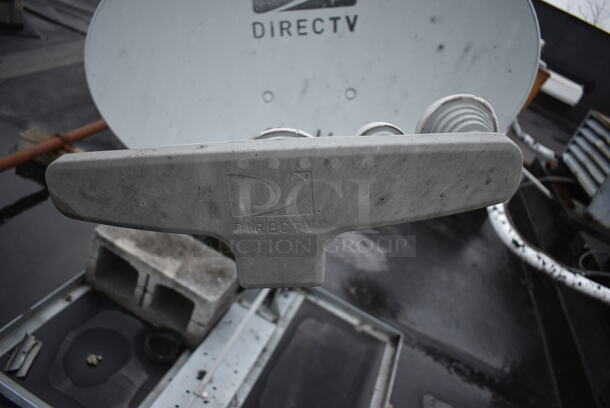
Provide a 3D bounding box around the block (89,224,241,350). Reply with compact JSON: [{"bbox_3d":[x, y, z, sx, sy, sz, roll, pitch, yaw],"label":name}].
[{"bbox_3d":[-0.422,0.213,1.382,0.390,0.193,0.192,29,28,7],"label":"block"}]

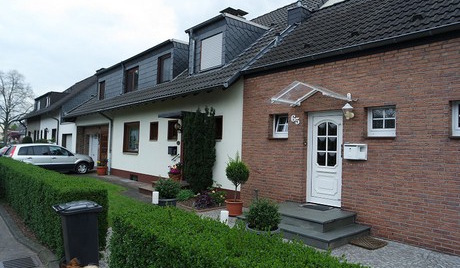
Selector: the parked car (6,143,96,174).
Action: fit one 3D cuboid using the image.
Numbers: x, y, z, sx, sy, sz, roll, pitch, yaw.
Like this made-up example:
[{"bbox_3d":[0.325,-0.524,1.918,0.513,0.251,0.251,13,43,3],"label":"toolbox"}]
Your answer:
[{"bbox_3d":[-8.962,1.227,15.539,1.720,1.510,4.030,-1,-4,44],"label":"parked car"}]

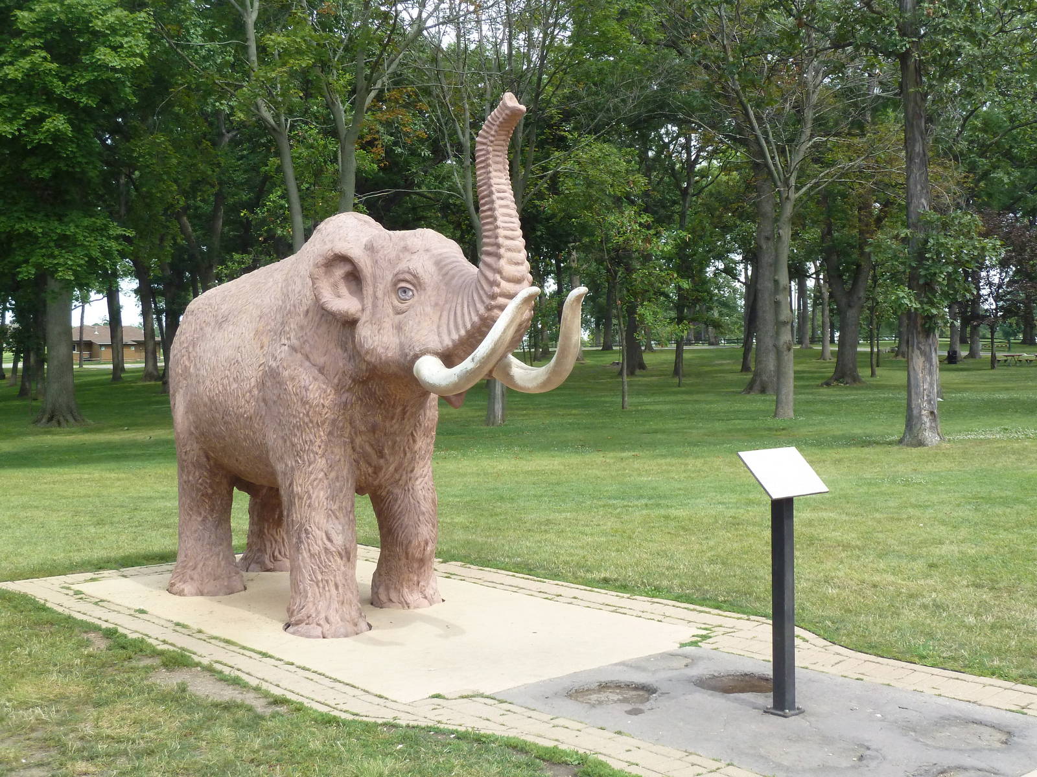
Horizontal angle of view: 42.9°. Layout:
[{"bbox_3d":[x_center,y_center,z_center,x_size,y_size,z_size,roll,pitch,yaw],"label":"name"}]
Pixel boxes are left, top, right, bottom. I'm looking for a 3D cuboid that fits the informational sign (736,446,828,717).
[{"bbox_3d":[1.234,0.888,6.074,0.418,1.203,0.210,-2,2,-41],"label":"informational sign"}]

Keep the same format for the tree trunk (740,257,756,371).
[{"bbox_3d":[13.248,-4.269,75.500,1.021,6.632,0.789,0,2,10],"label":"tree trunk"}]

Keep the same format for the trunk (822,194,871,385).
[{"bbox_3d":[13.334,-4.028,53.500,1.973,7.690,1.447,0,2,14],"label":"trunk"}]

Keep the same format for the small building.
[{"bbox_3d":[-56.882,-6.152,182.000,13.800,4.978,7.600,-2,2,-41],"label":"small building"}]

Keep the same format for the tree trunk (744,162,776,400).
[{"bbox_3d":[8.256,-3.668,44.700,1.181,7.633,1.044,0,2,10],"label":"tree trunk"}]

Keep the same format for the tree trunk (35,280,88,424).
[{"bbox_3d":[-10.756,-0.891,31.000,1.143,3.456,1.029,-1,2,-19],"label":"tree trunk"}]

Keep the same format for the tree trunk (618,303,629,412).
[{"bbox_3d":[2.765,-0.872,34.600,0.255,2.827,0.181,-1,2,5],"label":"tree trunk"}]

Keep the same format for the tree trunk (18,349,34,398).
[{"bbox_3d":[-18.513,-0.624,49.500,0.578,1.885,0.517,-1,2,-20],"label":"tree trunk"}]

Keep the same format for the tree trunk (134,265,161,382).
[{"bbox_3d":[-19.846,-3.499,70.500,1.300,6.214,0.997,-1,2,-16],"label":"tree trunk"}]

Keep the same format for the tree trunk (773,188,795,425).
[{"bbox_3d":[6.037,-1.907,29.900,0.496,5.133,0.423,0,2,11],"label":"tree trunk"}]

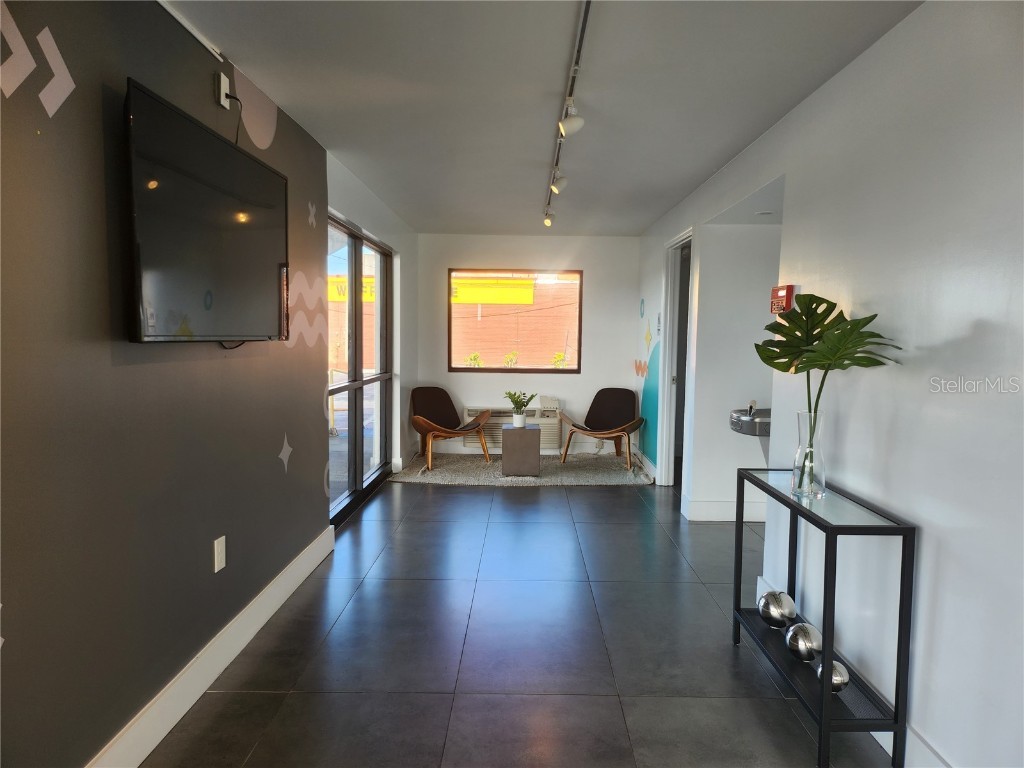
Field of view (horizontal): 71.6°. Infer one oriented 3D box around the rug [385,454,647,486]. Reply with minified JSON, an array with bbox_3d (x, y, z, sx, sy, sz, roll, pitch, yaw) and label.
[{"bbox_3d":[0.107,0.834,7.098,2.370,0.020,1.580,1,4,1],"label":"rug"}]

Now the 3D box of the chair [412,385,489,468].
[{"bbox_3d":[-0.694,0.421,7.293,0.880,0.775,0.800,-2,5,-36],"label":"chair"}]

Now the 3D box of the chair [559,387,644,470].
[{"bbox_3d":[1.008,0.432,7.404,0.880,0.775,0.800,3,5,28],"label":"chair"}]

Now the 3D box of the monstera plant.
[{"bbox_3d":[1.061,0.049,2.502,0.390,0.745,0.430,1,4,1],"label":"monstera plant"}]

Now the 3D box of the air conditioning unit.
[{"bbox_3d":[0.015,0.421,7.762,1.067,0.560,0.230,1,4,1],"label":"air conditioning unit"}]

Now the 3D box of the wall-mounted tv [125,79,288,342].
[{"bbox_3d":[-1.069,-0.525,2.628,0.060,0.730,1.280,1,4,1],"label":"wall-mounted tv"}]

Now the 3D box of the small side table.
[{"bbox_3d":[0.090,0.633,6.873,0.358,0.450,0.350,1,4,1],"label":"small side table"}]

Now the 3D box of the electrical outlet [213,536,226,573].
[{"bbox_3d":[-1.138,0.669,2.771,0.010,0.123,0.083,1,4,1],"label":"electrical outlet"}]

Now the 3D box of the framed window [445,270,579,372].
[{"bbox_3d":[0.033,-0.687,7.832,1.465,1.135,0.100,1,4,1],"label":"framed window"}]

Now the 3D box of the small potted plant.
[{"bbox_3d":[0.086,0.235,6.845,0.295,0.355,0.280,1,4,1],"label":"small potted plant"}]

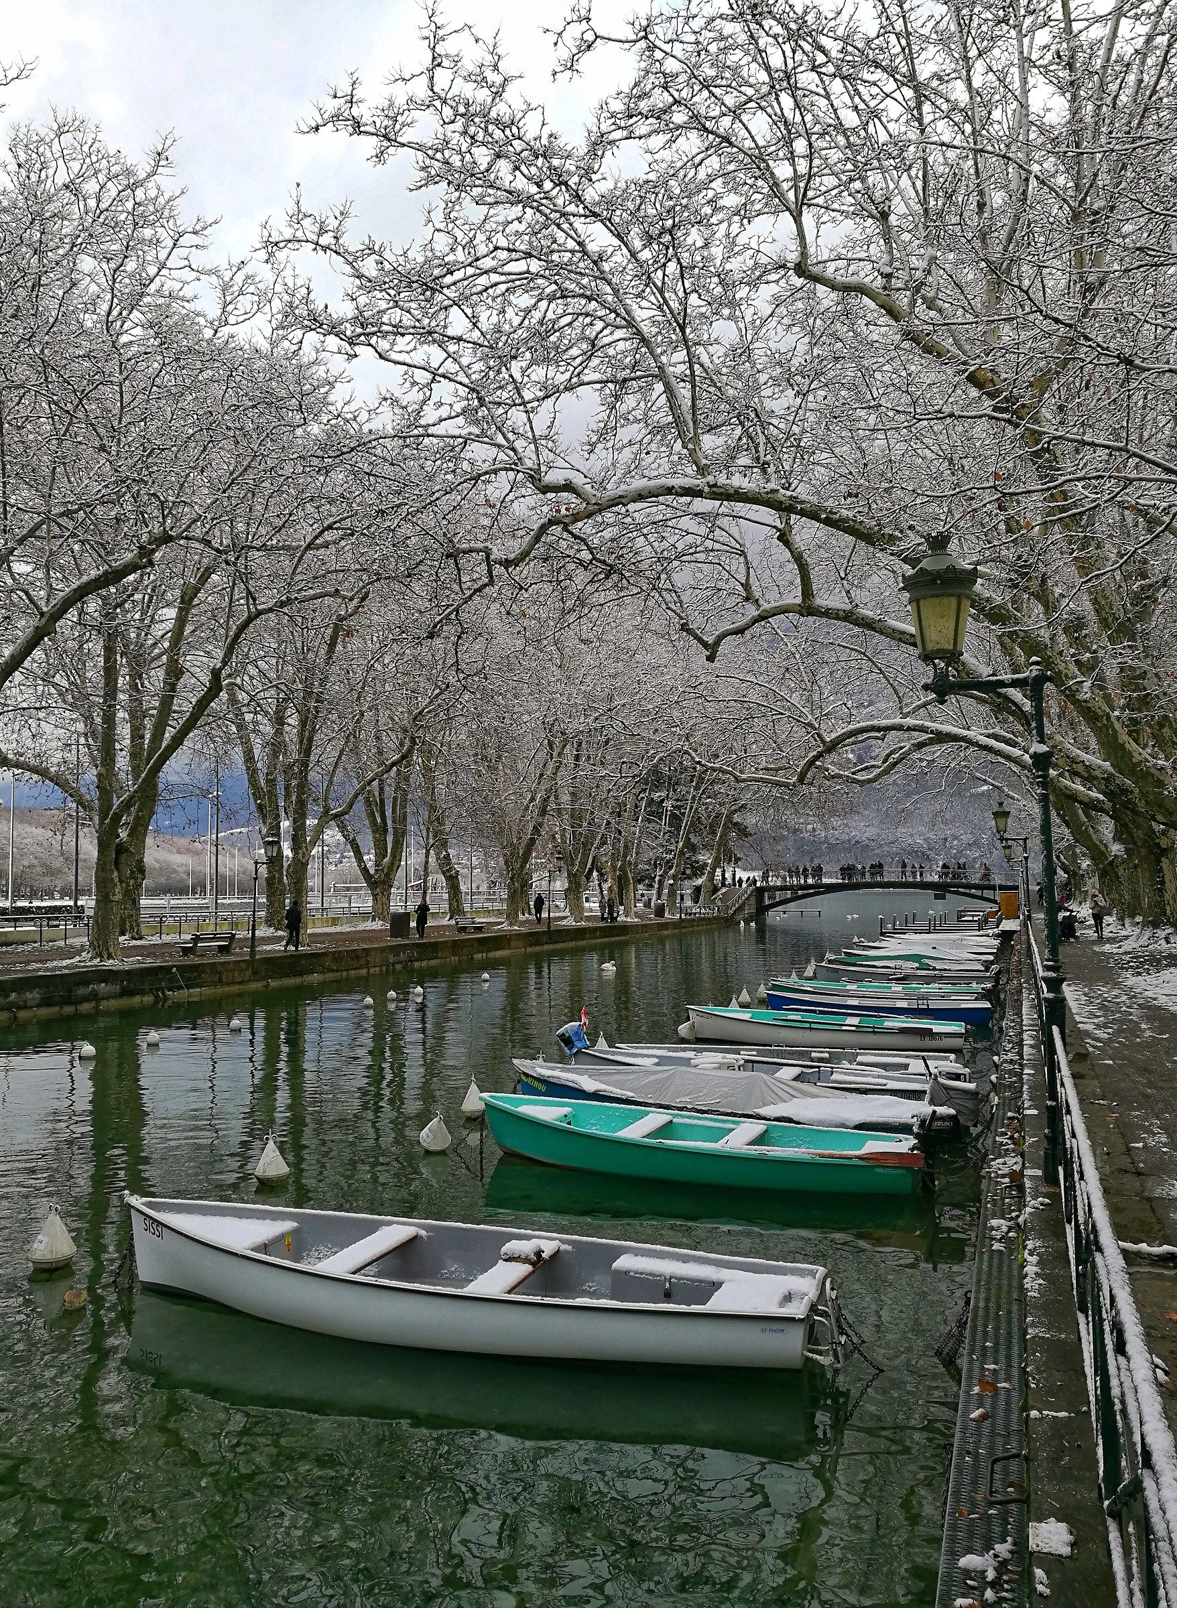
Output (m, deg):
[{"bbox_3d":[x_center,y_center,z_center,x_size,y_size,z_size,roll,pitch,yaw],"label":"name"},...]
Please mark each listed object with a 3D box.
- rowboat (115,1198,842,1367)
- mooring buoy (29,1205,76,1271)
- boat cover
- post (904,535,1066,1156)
[{"bbox_3d":[-0.915,3.286,8.804,5.144,0.750,1.500,-1,-4,11],"label":"rowboat"},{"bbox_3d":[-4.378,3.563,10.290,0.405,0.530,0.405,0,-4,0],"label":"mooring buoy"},{"bbox_3d":[1.430,3.423,14.852,5.000,0.500,1.600,-1,-4,20],"label":"boat cover"},{"bbox_3d":[2.353,0.271,7.467,0.880,3.820,0.450,-1,-4,19],"label":"post"}]

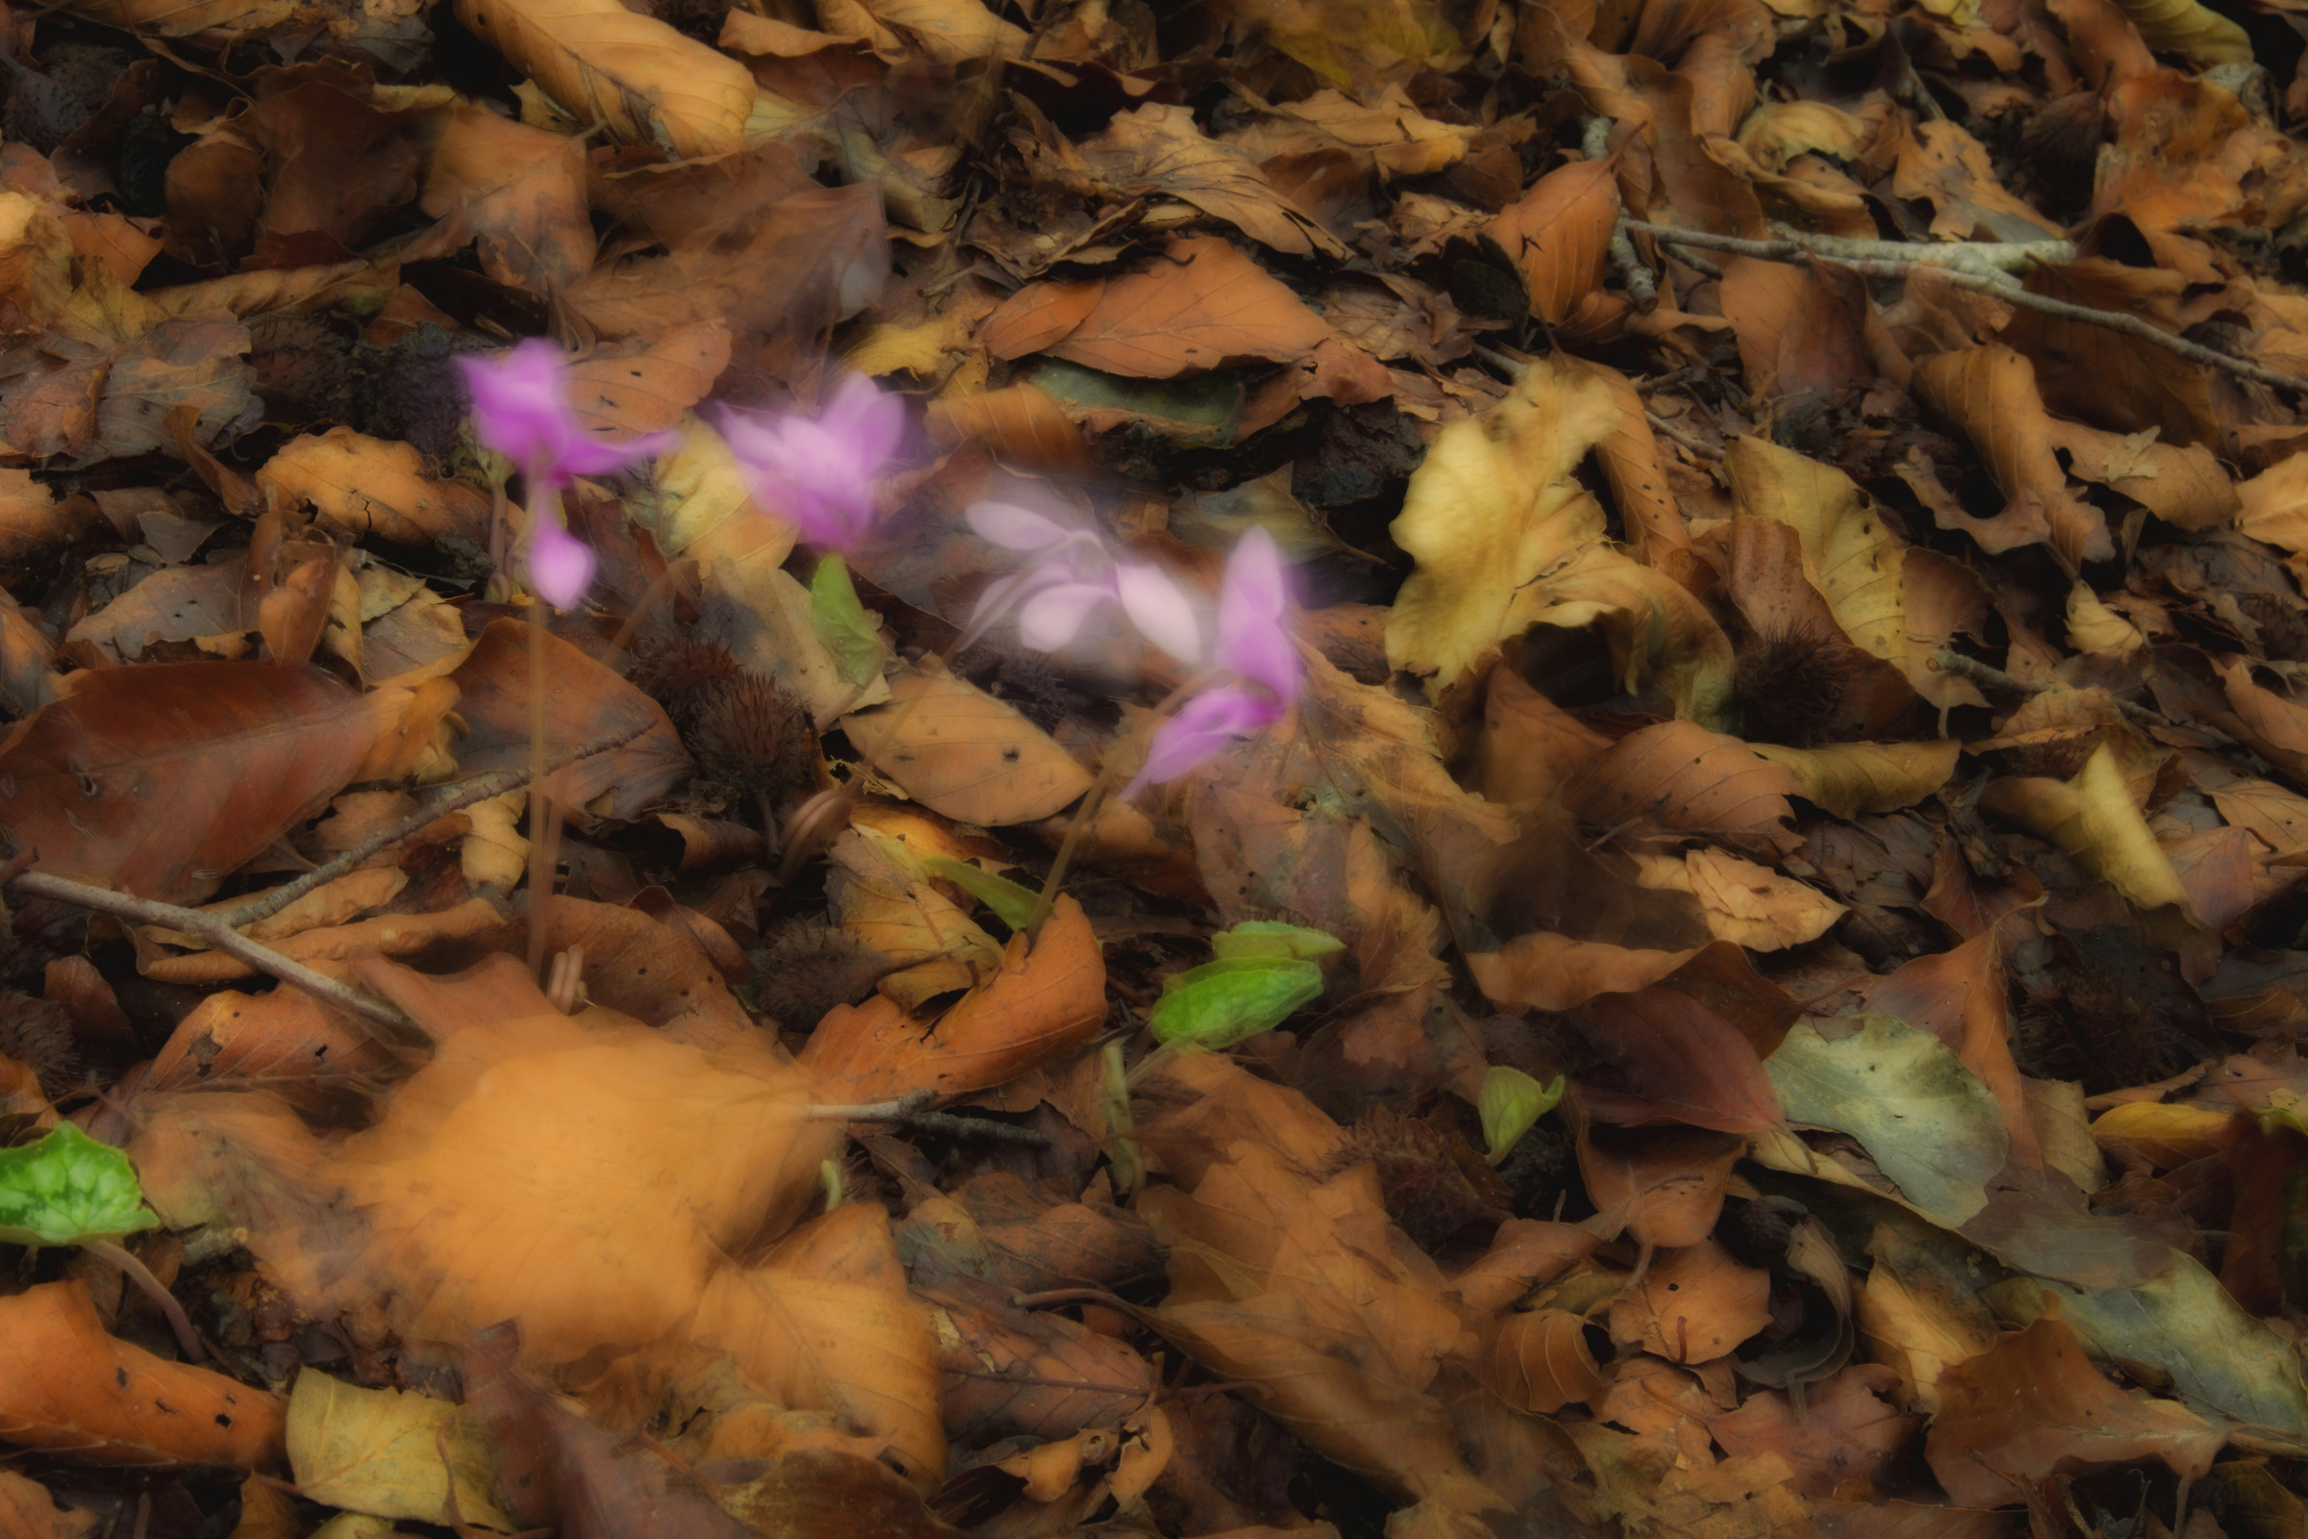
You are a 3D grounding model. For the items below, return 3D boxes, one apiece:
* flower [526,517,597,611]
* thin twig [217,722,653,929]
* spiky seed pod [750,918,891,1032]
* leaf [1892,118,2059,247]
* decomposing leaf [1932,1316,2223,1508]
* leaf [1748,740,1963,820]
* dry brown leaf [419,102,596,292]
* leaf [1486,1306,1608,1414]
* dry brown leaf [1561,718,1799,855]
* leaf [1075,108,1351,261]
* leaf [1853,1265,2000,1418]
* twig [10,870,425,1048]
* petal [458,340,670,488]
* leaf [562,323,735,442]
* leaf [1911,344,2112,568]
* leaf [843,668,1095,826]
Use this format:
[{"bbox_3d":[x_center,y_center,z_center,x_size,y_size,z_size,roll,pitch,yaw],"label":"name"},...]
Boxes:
[{"bbox_3d":[-0.102,-0.035,0.760,0.011,0.014,0.010,0,40,0],"label":"flower"},{"bbox_3d":[-0.126,0.009,0.782,0.085,0.008,0.008,-26,46,-24],"label":"thin twig"},{"bbox_3d":[-0.060,0.037,0.796,0.024,0.017,0.018,0,40,0],"label":"spiky seed pod"},{"bbox_3d":[0.185,-0.133,0.998,0.044,0.013,0.026,20,44,23],"label":"leaf"},{"bbox_3d":[0.160,0.111,0.770,0.053,0.012,0.036,7,68,3],"label":"decomposing leaf"},{"bbox_3d":[0.143,0.002,0.904,0.042,0.010,0.018,0,57,0],"label":"leaf"},{"bbox_3d":[-0.143,-0.128,0.985,0.038,0.024,0.043,0,40,0],"label":"dry brown leaf"},{"bbox_3d":[0.064,0.097,0.726,0.021,0.013,0.016,0,40,0],"label":"leaf"},{"bbox_3d":[0.107,0.004,0.895,0.048,0.011,0.026,7,52,1],"label":"dry brown leaf"},{"bbox_3d":[0.013,-0.144,1.091,0.069,0.015,0.034,17,40,12],"label":"leaf"},{"bbox_3d":[0.127,0.094,0.728,0.030,0.013,0.019,33,50,33],"label":"leaf"},{"bbox_3d":[-0.179,0.036,0.845,0.086,0.007,0.011,23,41,7],"label":"twig"},{"bbox_3d":[-0.104,-0.063,0.780,0.040,0.024,0.028,-4,40,-4],"label":"petal"},{"bbox_3d":[-0.101,-0.077,0.887,0.032,0.010,0.028,6,50,8],"label":"leaf"},{"bbox_3d":[0.167,-0.061,0.862,0.034,0.018,0.046,-10,66,-11],"label":"leaf"},{"bbox_3d":[-0.038,-0.005,0.911,0.054,0.010,0.033,19,53,15],"label":"leaf"}]

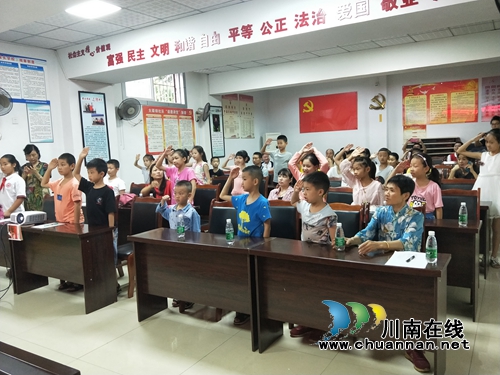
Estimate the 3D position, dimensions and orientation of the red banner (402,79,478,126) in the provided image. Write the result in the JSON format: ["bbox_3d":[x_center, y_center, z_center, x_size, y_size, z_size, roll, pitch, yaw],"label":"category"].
[{"bbox_3d":[4.357,-1.938,8.280,1.510,0.940,0.020,0,6,27],"label":"red banner"}]

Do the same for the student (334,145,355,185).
[{"bbox_3d":[1.360,0.179,4.988,0.420,1.470,0.300,1,6,30],"label":"student"}]

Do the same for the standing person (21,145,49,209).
[{"bbox_3d":[-2.982,0.220,5.091,0.430,1.620,0.310,-3,6,-4],"label":"standing person"}]

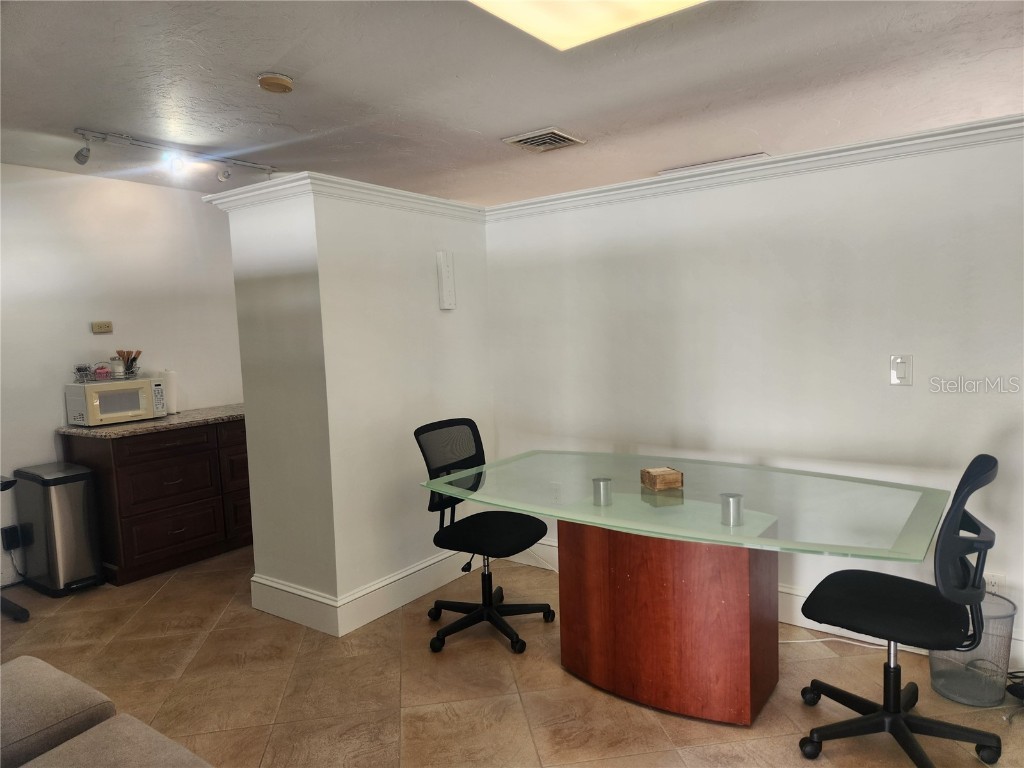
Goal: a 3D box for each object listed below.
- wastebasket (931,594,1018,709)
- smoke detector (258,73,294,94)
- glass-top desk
[{"bbox_3d":[1.674,0.964,2.495,0.280,0.339,0.280,1,6,37],"label":"wastebasket"},{"bbox_3d":[-1.000,-1.275,2.889,0.140,0.036,0.140,-2,4,0],"label":"smoke detector"},{"bbox_3d":[0.613,0.779,2.688,1.813,0.753,1.092,1,6,37],"label":"glass-top desk"}]

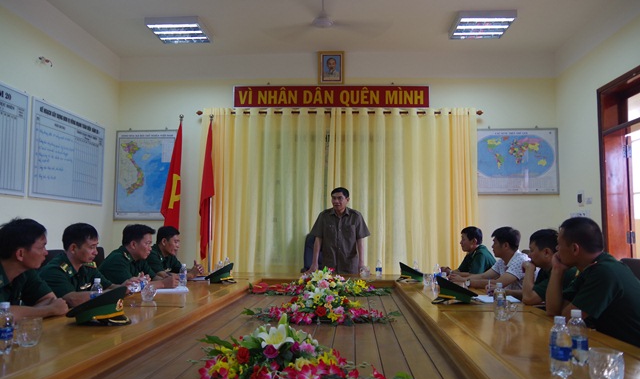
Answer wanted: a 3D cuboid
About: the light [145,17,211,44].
[{"bbox_3d":[-1.641,-1.860,5.629,0.610,0.085,0.570,0,-6,4],"label":"light"}]

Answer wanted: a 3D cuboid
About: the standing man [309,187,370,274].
[{"bbox_3d":[0.202,0.814,5.094,0.640,1.672,0.420,0,-6,7],"label":"standing man"}]

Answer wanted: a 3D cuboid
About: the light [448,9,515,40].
[{"bbox_3d":[1.805,-1.830,5.374,0.600,0.085,0.570,0,-6,4],"label":"light"}]

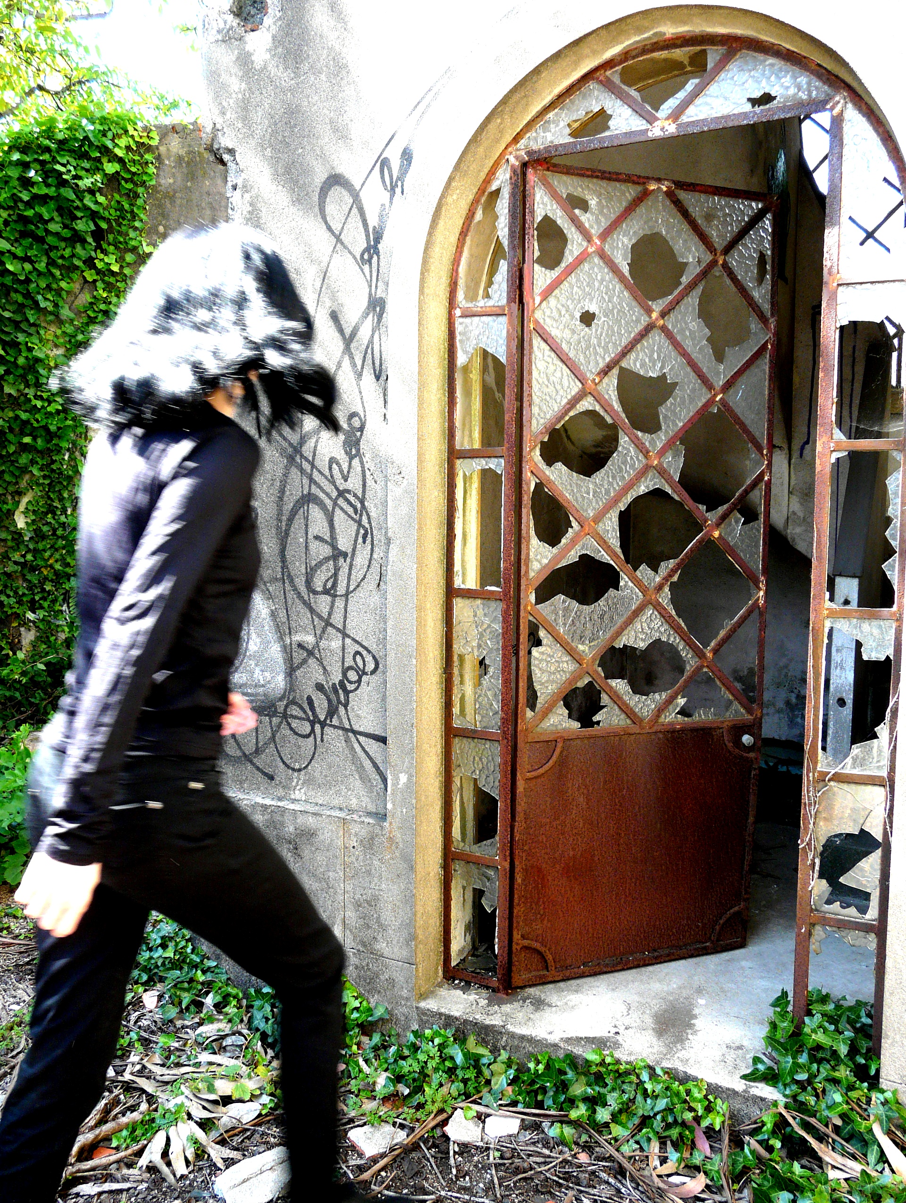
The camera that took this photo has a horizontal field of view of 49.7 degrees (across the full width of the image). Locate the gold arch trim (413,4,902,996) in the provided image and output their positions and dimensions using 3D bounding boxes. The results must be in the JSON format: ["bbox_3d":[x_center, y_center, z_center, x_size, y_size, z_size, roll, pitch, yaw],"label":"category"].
[{"bbox_3d":[0.410,-0.096,2.102,1.030,2.172,0.154,3,6,27],"label":"gold arch trim"}]

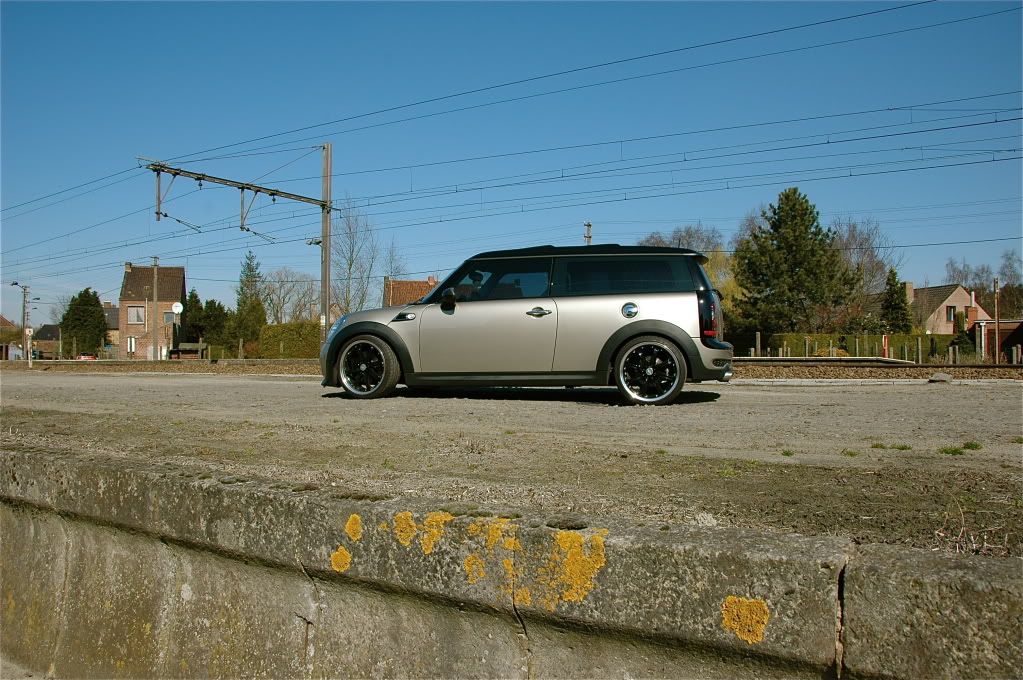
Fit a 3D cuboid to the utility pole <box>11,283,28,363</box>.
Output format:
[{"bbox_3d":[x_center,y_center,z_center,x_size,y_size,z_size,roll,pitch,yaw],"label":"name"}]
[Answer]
[{"bbox_3d":[-47.499,-1.786,74.000,1.738,7.530,0.400,0,-1,-6],"label":"utility pole"}]

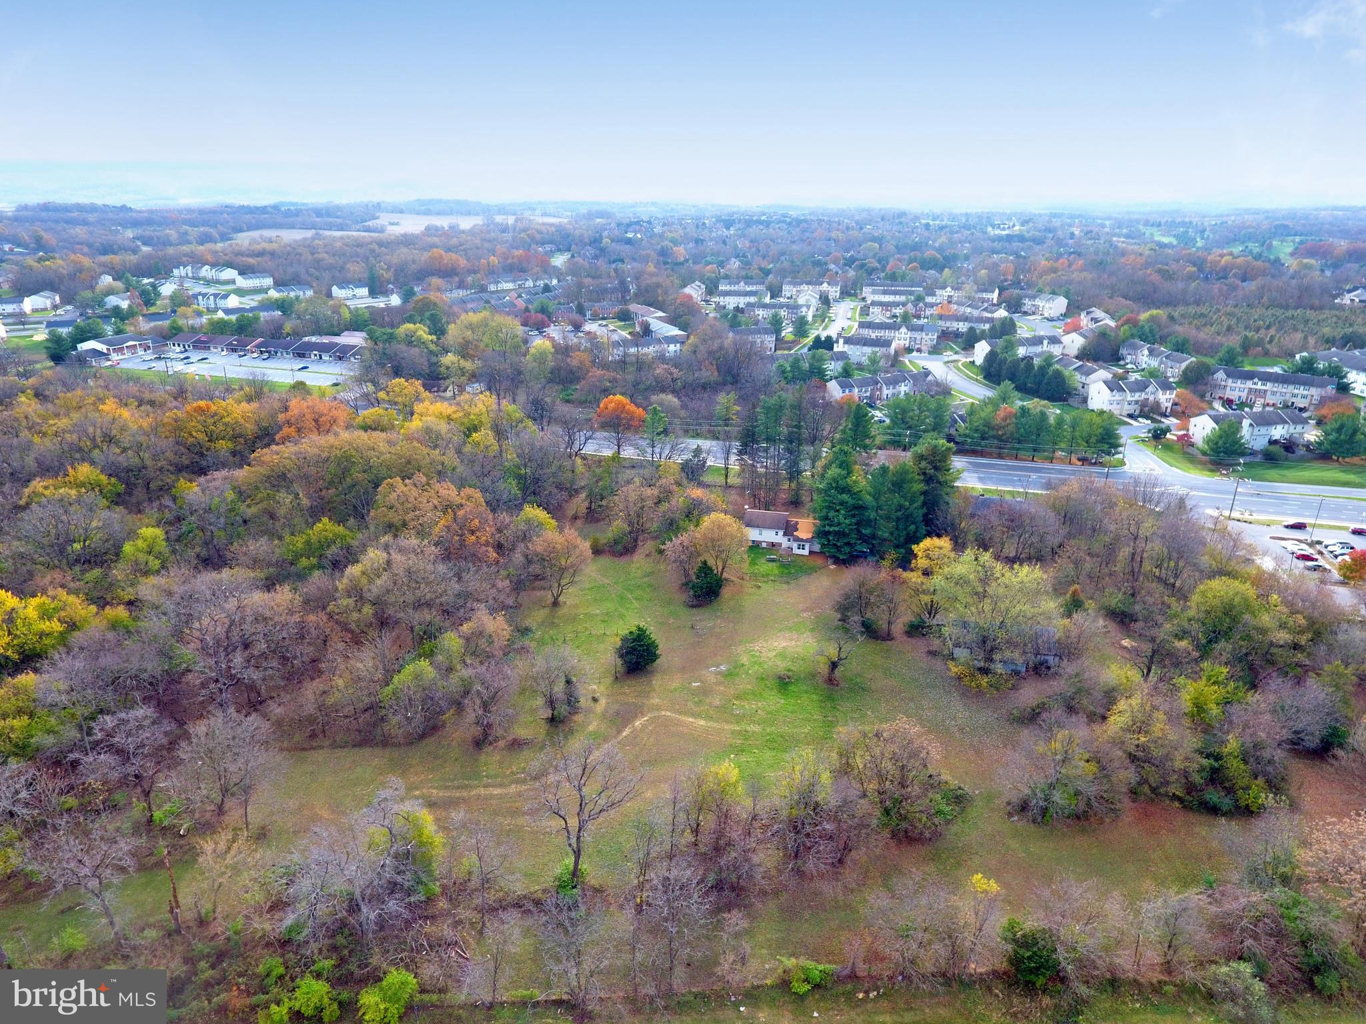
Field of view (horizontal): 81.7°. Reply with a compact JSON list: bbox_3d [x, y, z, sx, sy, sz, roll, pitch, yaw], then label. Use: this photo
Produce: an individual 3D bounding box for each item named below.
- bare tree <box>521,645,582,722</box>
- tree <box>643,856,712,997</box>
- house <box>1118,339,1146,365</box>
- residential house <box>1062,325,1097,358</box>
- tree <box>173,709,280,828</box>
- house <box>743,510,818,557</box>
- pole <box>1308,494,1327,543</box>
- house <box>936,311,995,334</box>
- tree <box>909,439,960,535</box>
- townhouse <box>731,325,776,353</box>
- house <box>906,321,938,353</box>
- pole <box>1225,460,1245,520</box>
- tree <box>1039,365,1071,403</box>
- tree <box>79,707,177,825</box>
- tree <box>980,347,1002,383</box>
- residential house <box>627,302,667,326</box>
[{"bbox_3d":[-18.420,24.250,110.050,8.050,11.600,7.860,-4,22,-10],"label":"bare tree"},{"bbox_3d":[-0.820,39.500,74.300,6.500,16.270,6.170,0,21,0],"label":"tree"},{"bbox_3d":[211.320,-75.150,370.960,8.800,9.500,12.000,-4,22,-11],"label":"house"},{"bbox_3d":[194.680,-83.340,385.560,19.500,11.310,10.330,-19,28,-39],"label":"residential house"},{"bbox_3d":[-55.110,31.610,95.020,12.720,15.850,12.080,0,21,0],"label":"tree"},{"bbox_3d":[22.759,3.682,175.072,17.200,7.500,10.000,4,22,10],"label":"house"},{"bbox_3d":[135.720,1.480,168.770,1.200,10.460,0.600,0,22,0],"label":"pole"},{"bbox_3d":[149.150,-97.840,414.920,26.970,10.700,11.000,8,23,19],"label":"house"},{"bbox_3d":[52.810,-3.990,165.690,9.770,22.620,9.770,7,22,17],"label":"tree"},{"bbox_3d":[32.840,-82.390,375.880,21.040,10.800,11.000,-1,21,-3],"label":"townhouse"},{"bbox_3d":[118.900,-87.890,393.690,14.100,11.250,10.690,5,22,13],"label":"house"},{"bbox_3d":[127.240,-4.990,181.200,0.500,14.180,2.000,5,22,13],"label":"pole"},{"bbox_3d":[142.080,-48.520,300.000,10.730,11.640,10.200,0,21,0],"label":"tree"},{"bbox_3d":[-63.710,30.520,91.780,9.800,14.900,9.800,0,22,0],"label":"tree"},{"bbox_3d":[119.788,-57.489,306.639,8.000,13.500,8.000,0,21,0],"label":"tree"},{"bbox_3d":[-21.370,-118.887,473.350,10.700,8.300,40.000,-9,23,-21],"label":"residential house"}]

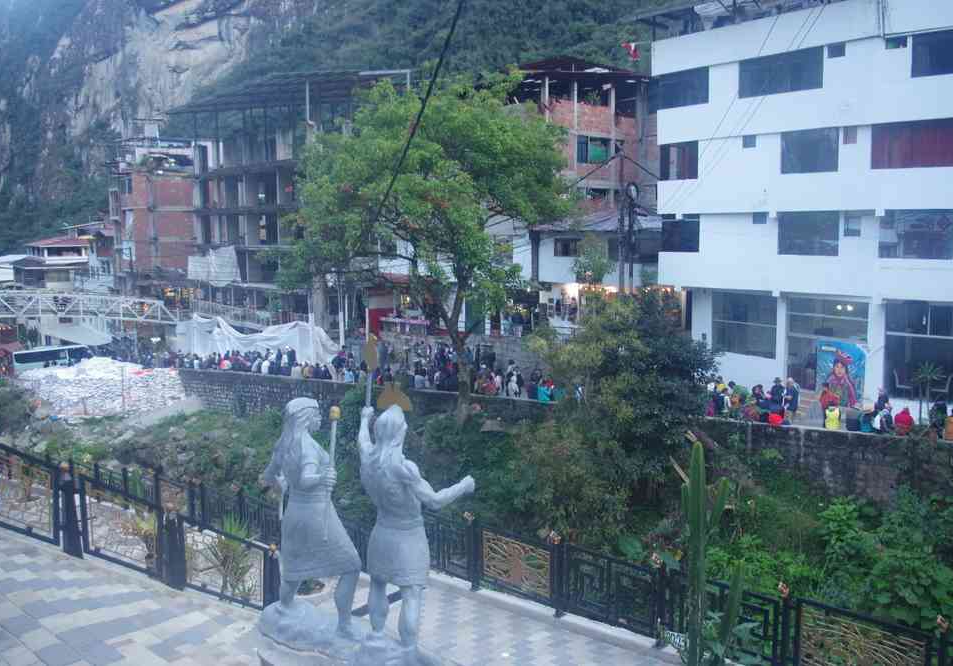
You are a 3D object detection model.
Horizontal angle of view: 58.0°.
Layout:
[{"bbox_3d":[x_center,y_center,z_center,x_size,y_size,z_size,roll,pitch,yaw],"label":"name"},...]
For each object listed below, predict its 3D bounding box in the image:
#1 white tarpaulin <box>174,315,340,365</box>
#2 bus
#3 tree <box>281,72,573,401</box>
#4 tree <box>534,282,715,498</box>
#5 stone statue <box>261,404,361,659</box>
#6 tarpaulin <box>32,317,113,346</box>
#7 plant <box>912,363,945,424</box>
[{"bbox_3d":[-12.444,0.474,48.000,2.500,2.700,14.500,-6,9,-42],"label":"white tarpaulin"},{"bbox_3d":[-42.490,2.899,86.000,8.000,2.950,2.350,-2,5,27],"label":"bus"},{"bbox_3d":[-1.994,-3.642,35.000,11.000,13.000,9.500,0,6,0],"label":"tree"},{"bbox_3d":[4.447,1.882,25.500,4.900,6.000,4.600,0,6,0],"label":"tree"},{"bbox_3d":[-1.505,1.727,7.800,0.850,2.200,0.750,-2,7,-15],"label":"stone statue"},{"bbox_3d":[-41.696,-0.155,89.000,7.300,2.700,4.500,3,7,25],"label":"tarpaulin"},{"bbox_3d":[13.136,1.773,25.000,0.900,1.750,0.850,0,6,0],"label":"plant"}]

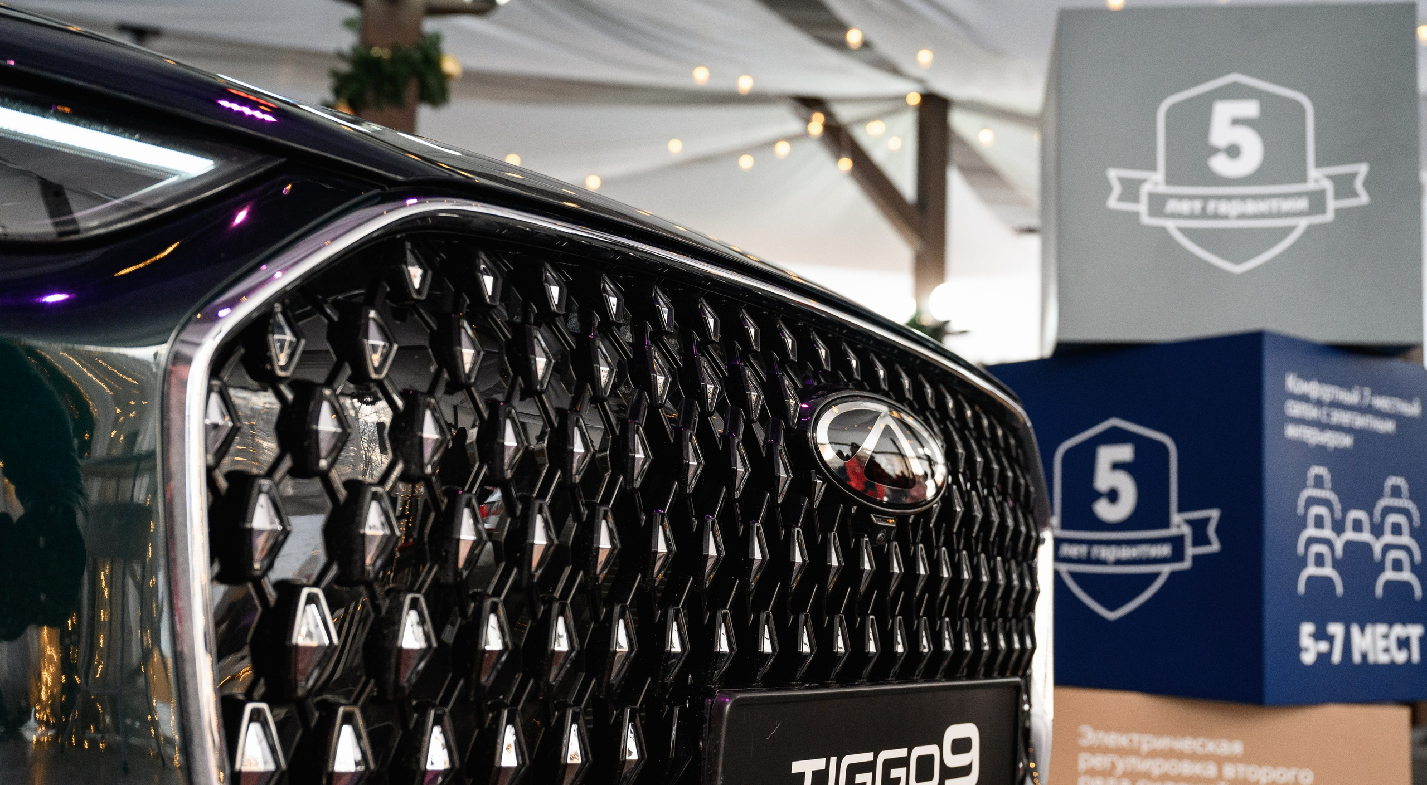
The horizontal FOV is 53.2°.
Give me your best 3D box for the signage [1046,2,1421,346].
[{"bbox_3d":[0.804,-0.287,2.326,0.505,0.505,0.505,1,-7,10],"label":"signage"}]

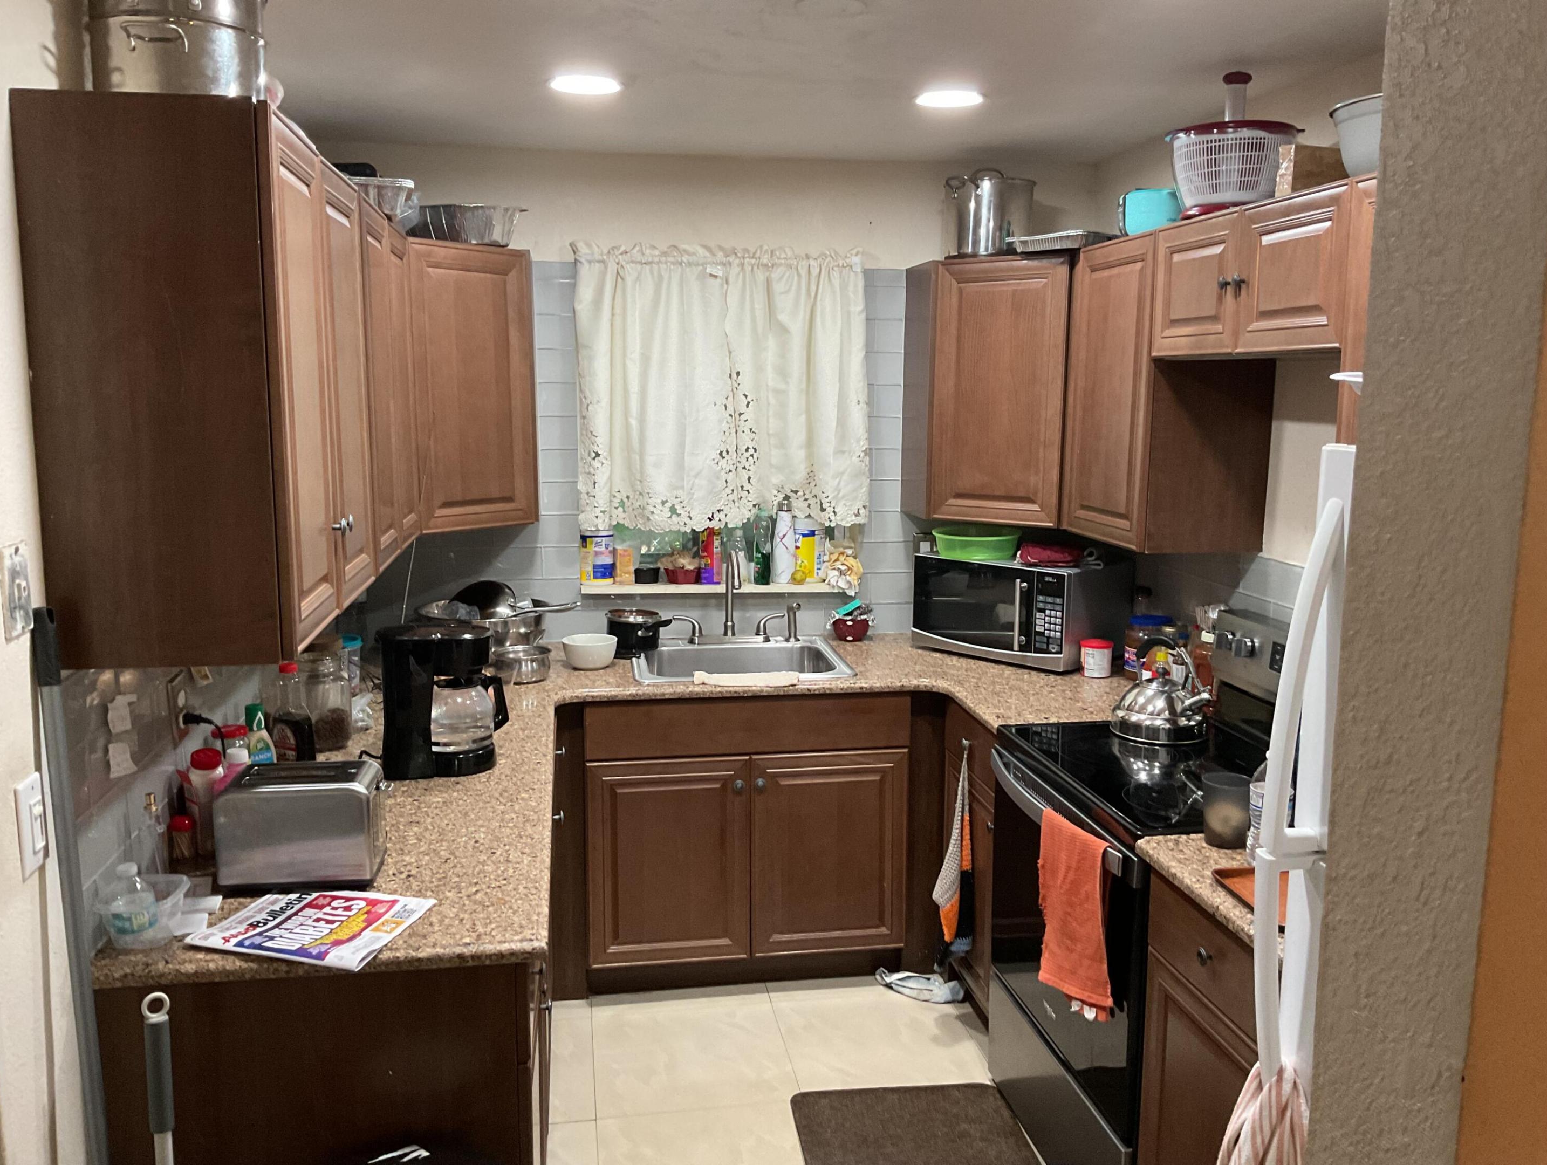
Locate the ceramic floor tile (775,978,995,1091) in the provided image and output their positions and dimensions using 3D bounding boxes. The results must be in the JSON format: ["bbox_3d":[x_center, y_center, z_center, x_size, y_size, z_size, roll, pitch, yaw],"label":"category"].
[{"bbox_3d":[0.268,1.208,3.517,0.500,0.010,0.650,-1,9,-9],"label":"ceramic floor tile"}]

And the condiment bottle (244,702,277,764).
[{"bbox_3d":[-1.004,0.341,2.555,0.070,0.200,0.050,-5,10,-32],"label":"condiment bottle"}]

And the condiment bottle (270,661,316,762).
[{"bbox_3d":[-0.980,0.286,2.641,0.088,0.242,0.068,2,9,8],"label":"condiment bottle"}]

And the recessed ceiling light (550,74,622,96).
[{"bbox_3d":[-0.441,-1.161,3.059,0.175,0.025,0.175,-1,9,-9],"label":"recessed ceiling light"}]

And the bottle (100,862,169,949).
[{"bbox_3d":[-0.919,0.463,1.864,0.072,0.122,0.072,-4,10,-26],"label":"bottle"}]

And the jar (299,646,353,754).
[{"bbox_3d":[-1.030,0.247,2.977,0.115,0.260,0.115,-3,9,-19],"label":"jar"}]

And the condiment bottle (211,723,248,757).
[{"bbox_3d":[-1.030,0.363,2.482,0.066,0.180,0.066,-4,10,-23],"label":"condiment bottle"}]

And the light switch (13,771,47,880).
[{"bbox_3d":[-0.932,0.308,1.636,0.016,0.117,0.077,-1,9,-9],"label":"light switch"}]

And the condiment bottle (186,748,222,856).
[{"bbox_3d":[-0.985,0.377,2.270,0.068,0.172,0.068,-4,10,-26],"label":"condiment bottle"}]

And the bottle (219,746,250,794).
[{"bbox_3d":[-0.932,0.375,2.289,0.072,0.170,0.065,-1,9,-9],"label":"bottle"}]

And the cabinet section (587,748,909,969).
[{"bbox_3d":[-0.111,0.731,3.952,0.905,0.603,0.580,-1,9,-9],"label":"cabinet section"}]

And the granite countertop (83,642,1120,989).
[{"bbox_3d":[0.015,0.367,3.065,2.325,0.034,2.235,-1,9,-9],"label":"granite countertop"}]

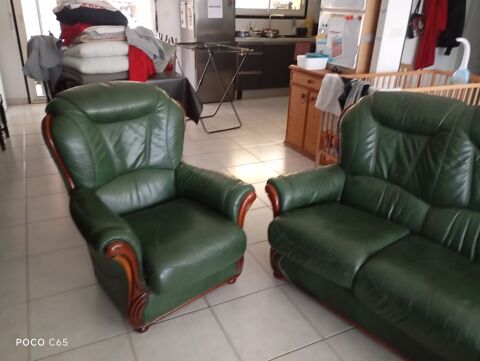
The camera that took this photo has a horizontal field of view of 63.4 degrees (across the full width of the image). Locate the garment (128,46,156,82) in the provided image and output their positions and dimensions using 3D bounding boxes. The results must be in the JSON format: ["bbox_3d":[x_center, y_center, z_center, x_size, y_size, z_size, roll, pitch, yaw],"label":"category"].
[{"bbox_3d":[-0.931,-1.108,3.712,0.246,0.327,0.221,-16,31,-36],"label":"garment"}]

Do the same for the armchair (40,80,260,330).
[{"bbox_3d":[-0.493,0.047,2.117,0.842,1.028,0.914,-17,31,-37],"label":"armchair"}]

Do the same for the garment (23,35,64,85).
[{"bbox_3d":[-1.783,-1.092,3.508,0.306,0.391,0.264,-16,31,-36],"label":"garment"}]

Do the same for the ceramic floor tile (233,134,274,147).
[{"bbox_3d":[0.123,-0.463,4.556,0.425,0.009,0.425,-10,27,-25],"label":"ceramic floor tile"}]

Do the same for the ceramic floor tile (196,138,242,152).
[{"bbox_3d":[-0.257,-0.398,4.375,0.425,0.009,0.425,-10,27,-25],"label":"ceramic floor tile"}]

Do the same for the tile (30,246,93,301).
[{"bbox_3d":[-1.010,0.518,2.284,0.425,0.009,0.425,-10,27,-25],"label":"tile"}]

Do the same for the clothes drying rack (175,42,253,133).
[{"bbox_3d":[-0.344,-1.208,4.968,0.595,0.969,0.935,-16,30,-35],"label":"clothes drying rack"}]

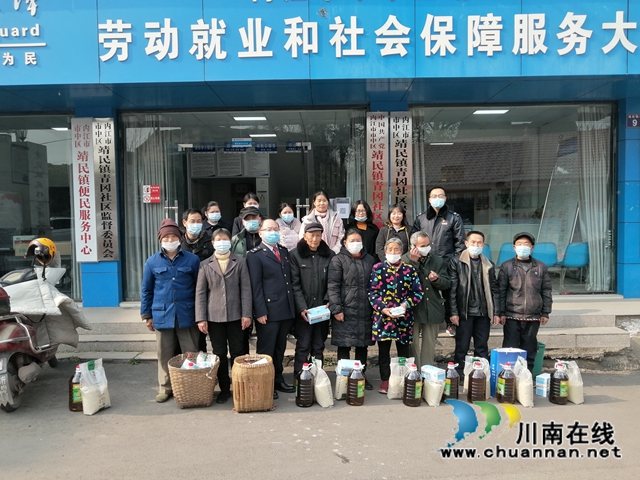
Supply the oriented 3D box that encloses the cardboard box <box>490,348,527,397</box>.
[{"bbox_3d":[1.704,1.191,4.491,0.265,0.405,0.160,-1,4,-4],"label":"cardboard box"}]

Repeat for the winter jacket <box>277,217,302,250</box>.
[{"bbox_3d":[-0.368,0.061,5.928,0.460,0.680,0.280,-1,2,-3],"label":"winter jacket"}]

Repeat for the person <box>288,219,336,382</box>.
[{"bbox_3d":[-0.075,0.623,5.012,0.480,1.596,0.380,-1,2,-3],"label":"person"}]

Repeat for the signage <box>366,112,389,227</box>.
[{"bbox_3d":[0.816,-0.774,6.963,0.310,2.020,0.040,-1,4,0],"label":"signage"}]

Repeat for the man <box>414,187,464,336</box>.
[{"bbox_3d":[1.397,0.227,5.896,0.590,1.712,0.360,-1,2,3],"label":"man"}]

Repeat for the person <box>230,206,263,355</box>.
[{"bbox_3d":[-0.715,0.529,5.132,0.500,1.690,0.300,-1,4,-3],"label":"person"}]

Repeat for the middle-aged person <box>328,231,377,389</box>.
[{"bbox_3d":[0.313,0.660,4.934,0.500,1.548,0.340,-1,3,-8],"label":"middle-aged person"}]

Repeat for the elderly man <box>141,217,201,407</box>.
[{"bbox_3d":[-1.379,0.644,4.635,0.520,1.660,0.360,-1,3,-7],"label":"elderly man"}]

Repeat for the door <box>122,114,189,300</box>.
[{"bbox_3d":[-2.410,-0.465,7.315,0.969,2.719,0.060,-1,2,0],"label":"door"}]

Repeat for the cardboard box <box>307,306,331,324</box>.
[{"bbox_3d":[-0.013,0.664,4.390,0.185,0.090,0.100,-11,14,6],"label":"cardboard box"}]

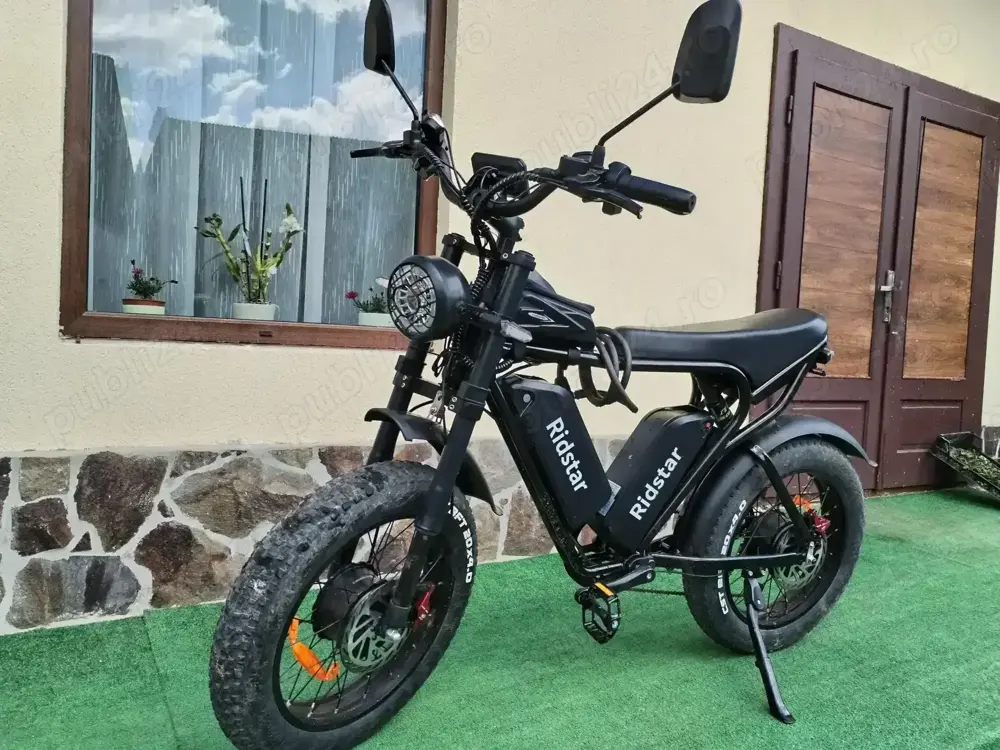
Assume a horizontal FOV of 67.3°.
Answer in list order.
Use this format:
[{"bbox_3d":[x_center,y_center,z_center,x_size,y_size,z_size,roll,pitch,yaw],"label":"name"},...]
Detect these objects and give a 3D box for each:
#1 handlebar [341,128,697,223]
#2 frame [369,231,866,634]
[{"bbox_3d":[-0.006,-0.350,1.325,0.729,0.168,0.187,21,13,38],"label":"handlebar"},{"bbox_3d":[0.370,0.110,1.637,1.438,0.749,0.286,0,10,-26],"label":"frame"}]

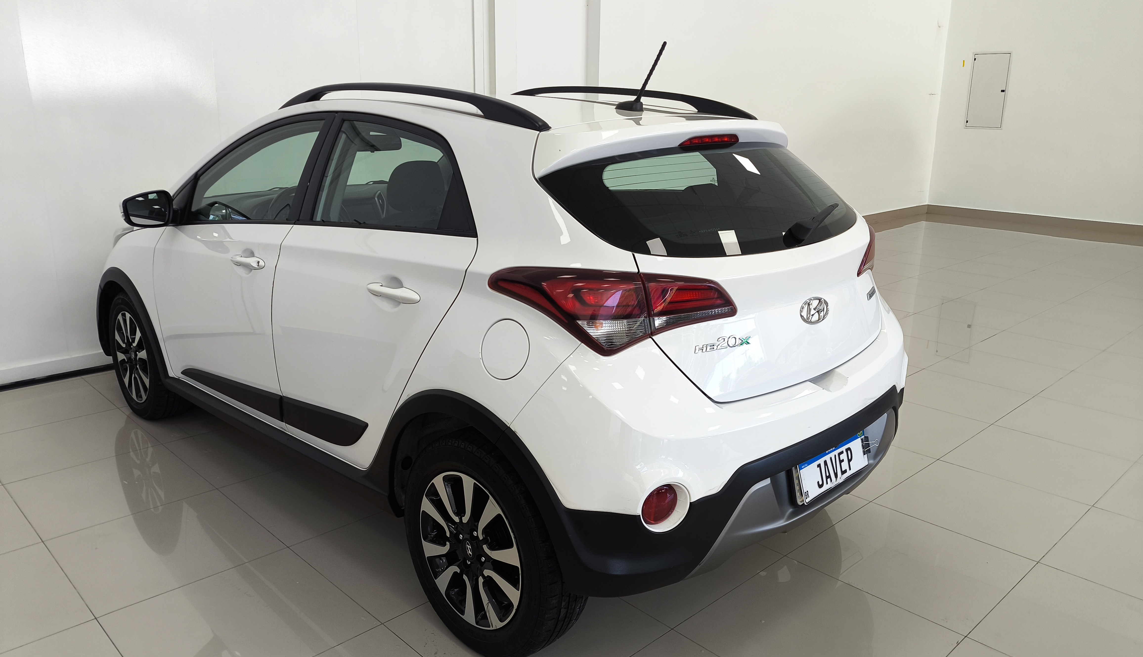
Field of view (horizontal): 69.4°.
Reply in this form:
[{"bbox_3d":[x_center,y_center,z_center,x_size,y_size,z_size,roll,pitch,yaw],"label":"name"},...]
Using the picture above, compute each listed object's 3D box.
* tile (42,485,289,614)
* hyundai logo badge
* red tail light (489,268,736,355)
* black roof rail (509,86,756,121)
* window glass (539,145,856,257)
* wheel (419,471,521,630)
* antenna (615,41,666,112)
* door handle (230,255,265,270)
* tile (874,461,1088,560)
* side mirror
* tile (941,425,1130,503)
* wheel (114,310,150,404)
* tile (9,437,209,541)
[{"bbox_3d":[-1.397,0.748,2.843,0.600,0.010,0.600,-13,20,-42],"label":"tile"},{"bbox_3d":[0.678,-0.049,2.299,0.148,0.074,0.015,-14,3,-44],"label":"hyundai logo badge"},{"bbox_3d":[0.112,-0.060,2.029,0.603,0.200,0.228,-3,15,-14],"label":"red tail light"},{"bbox_3d":[0.148,-0.912,3.354,1.430,0.130,0.070,14,20,42],"label":"black roof rail"},{"bbox_3d":[0.491,-0.370,2.404,1.280,0.080,0.430,-14,59,-44],"label":"window glass"},{"bbox_3d":[-0.229,0.586,2.283,0.437,0.437,0.160,14,20,42],"label":"wheel"},{"bbox_3d":[0.211,-0.779,2.578,0.200,0.205,0.055,14,20,42],"label":"antenna"},{"bbox_3d":[-1.101,-0.225,2.809,0.220,0.047,0.050,14,20,42],"label":"door handle"},{"bbox_3d":[1.591,0.684,3.200,0.600,0.010,0.600,-13,20,-42],"label":"tile"},{"bbox_3d":[-1.647,-0.465,3.201,0.140,0.145,0.200,14,20,42],"label":"side mirror"},{"bbox_3d":[2.033,0.581,3.608,0.600,0.010,0.600,-13,20,-42],"label":"tile"},{"bbox_3d":[-2.021,0.121,3.961,0.440,0.440,0.180,14,20,42],"label":"wheel"},{"bbox_3d":[-1.826,0.631,3.268,0.600,0.010,0.600,-13,20,-42],"label":"tile"}]

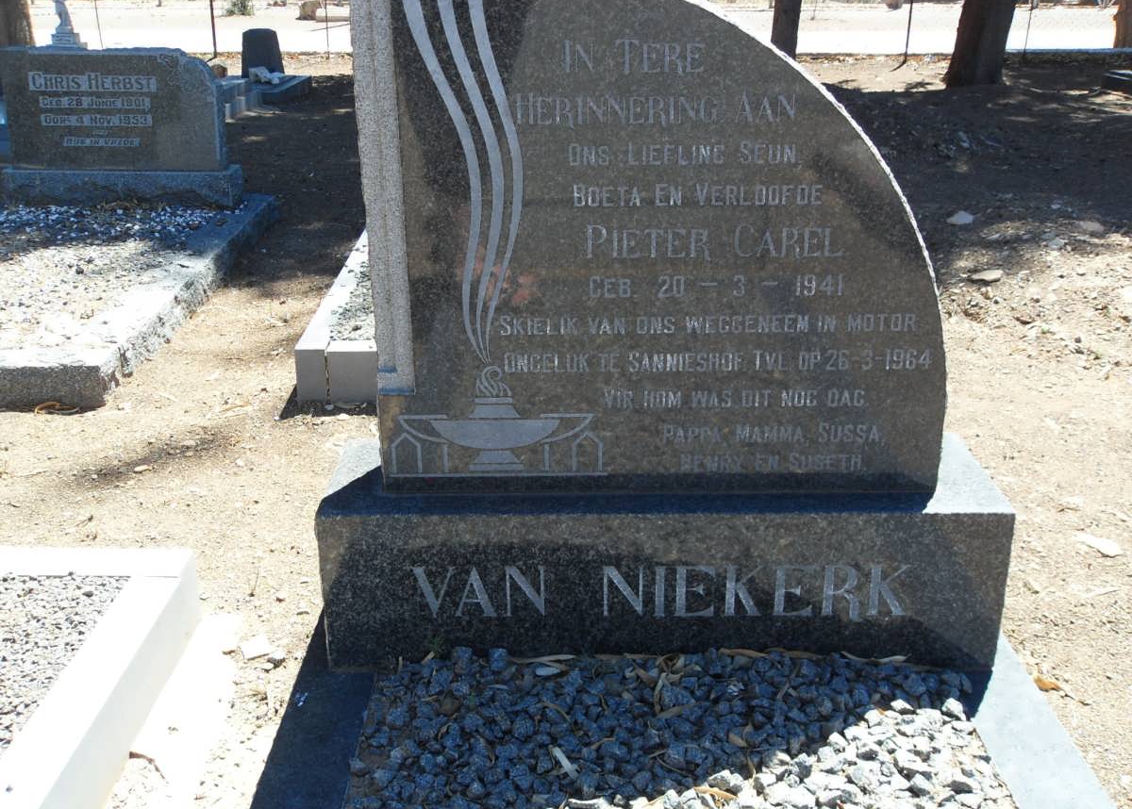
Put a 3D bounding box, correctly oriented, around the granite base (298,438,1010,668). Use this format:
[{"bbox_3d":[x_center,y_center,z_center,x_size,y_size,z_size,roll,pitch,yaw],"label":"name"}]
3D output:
[{"bbox_3d":[0.143,0.226,1.804,1.000,0.259,0.279,0,21,1],"label":"granite base"}]

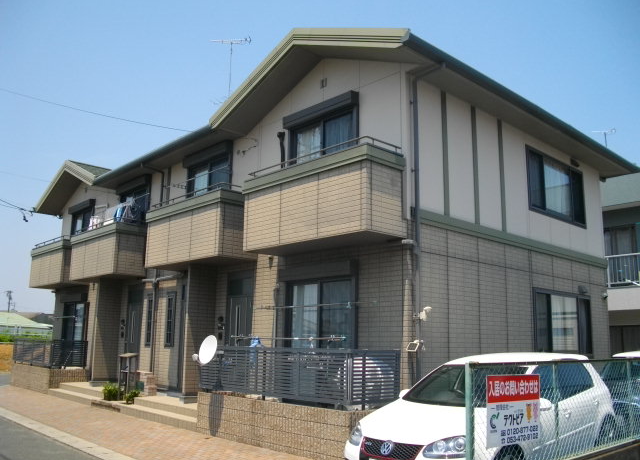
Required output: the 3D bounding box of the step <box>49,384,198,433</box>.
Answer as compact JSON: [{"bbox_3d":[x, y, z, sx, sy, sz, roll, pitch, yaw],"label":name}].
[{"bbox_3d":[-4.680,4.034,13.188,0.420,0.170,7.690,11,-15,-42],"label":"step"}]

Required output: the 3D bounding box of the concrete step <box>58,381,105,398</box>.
[{"bbox_3d":[-5.928,4.290,15.356,0.900,0.150,3.300,11,-15,-42],"label":"concrete step"}]

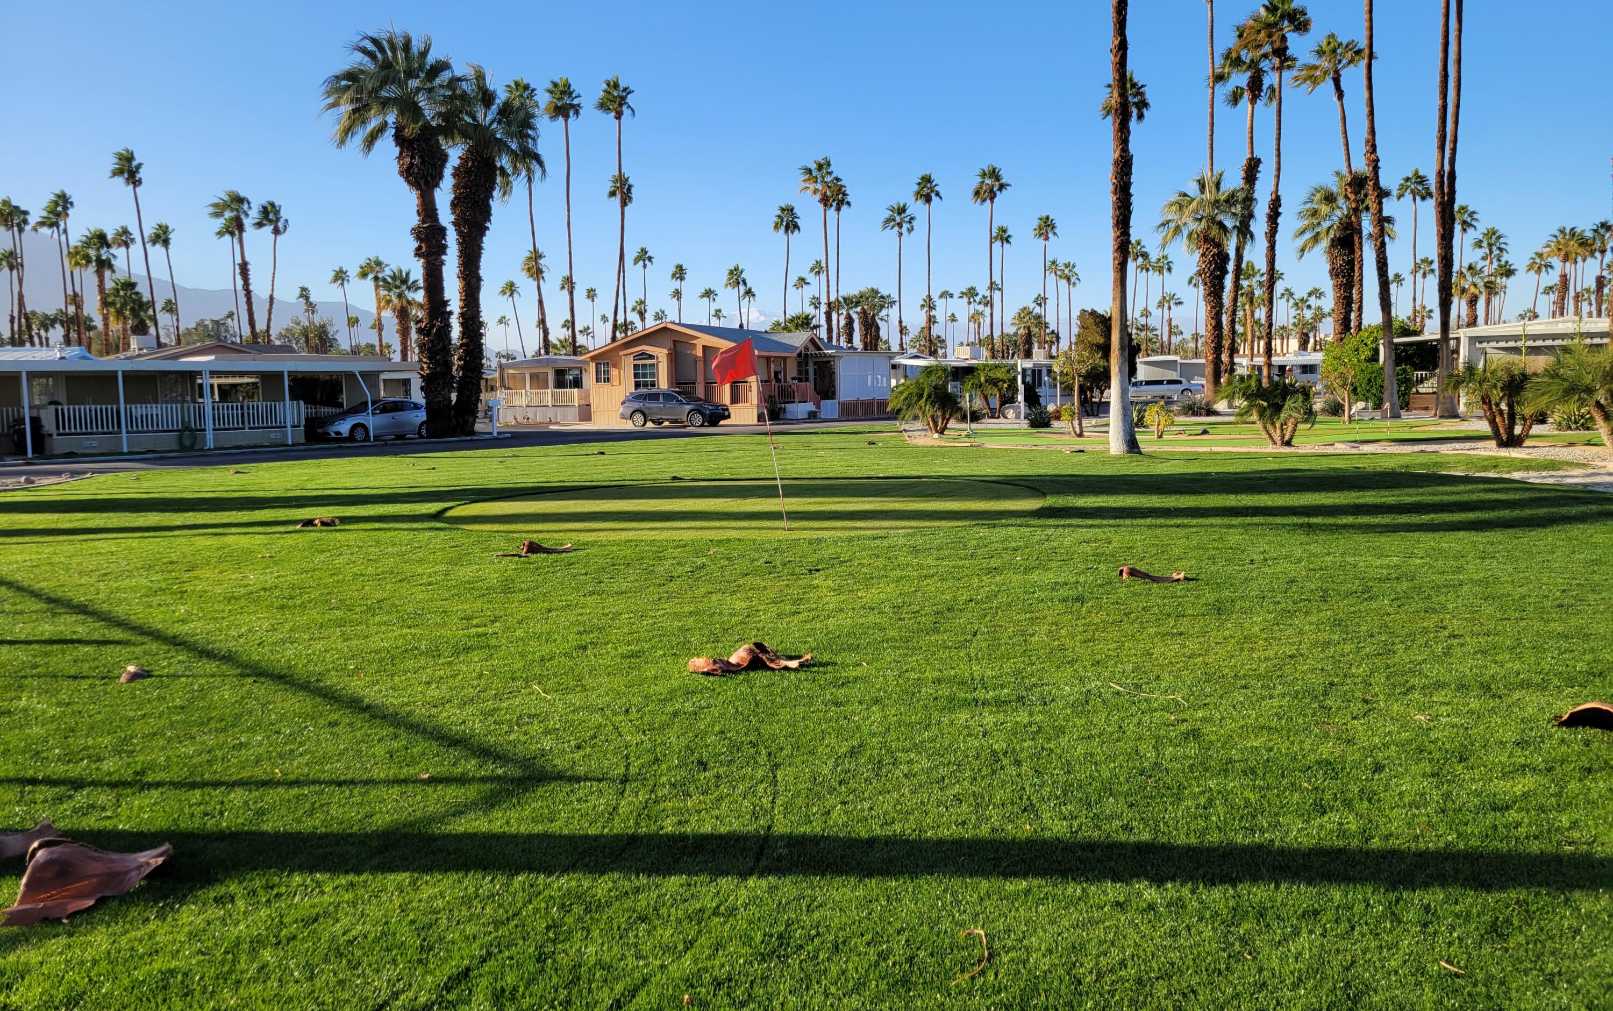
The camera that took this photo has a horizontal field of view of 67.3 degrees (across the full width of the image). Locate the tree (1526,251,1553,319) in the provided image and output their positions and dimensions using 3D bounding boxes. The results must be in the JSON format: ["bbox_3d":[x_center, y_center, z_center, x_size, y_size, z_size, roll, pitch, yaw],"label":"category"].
[{"bbox_3d":[85.006,-21.604,140.784,3.200,15.855,3.200,2,7,31],"label":"tree"}]

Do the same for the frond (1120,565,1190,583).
[{"bbox_3d":[2.800,0.541,9.786,0.520,0.100,0.220,-1,6,0],"label":"frond"}]

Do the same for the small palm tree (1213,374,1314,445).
[{"bbox_3d":[10.052,-2.092,26.595,2.040,1.590,2.100,1,6,21],"label":"small palm tree"}]

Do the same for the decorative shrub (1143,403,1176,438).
[{"bbox_3d":[9.085,-2.178,31.144,0.810,0.920,0.800,0,6,16],"label":"decorative shrub"}]

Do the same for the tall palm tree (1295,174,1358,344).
[{"bbox_3d":[33.516,-13.400,75.332,5.700,14.336,5.700,1,6,24],"label":"tall palm tree"}]

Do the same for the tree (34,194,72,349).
[{"bbox_3d":[-59.454,-15.439,95.963,2.800,17.568,2.800,-1,5,0],"label":"tree"}]

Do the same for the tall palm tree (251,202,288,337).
[{"bbox_3d":[-46.869,-17.205,105.899,3.500,18.197,3.400,-3,6,-23],"label":"tall palm tree"}]

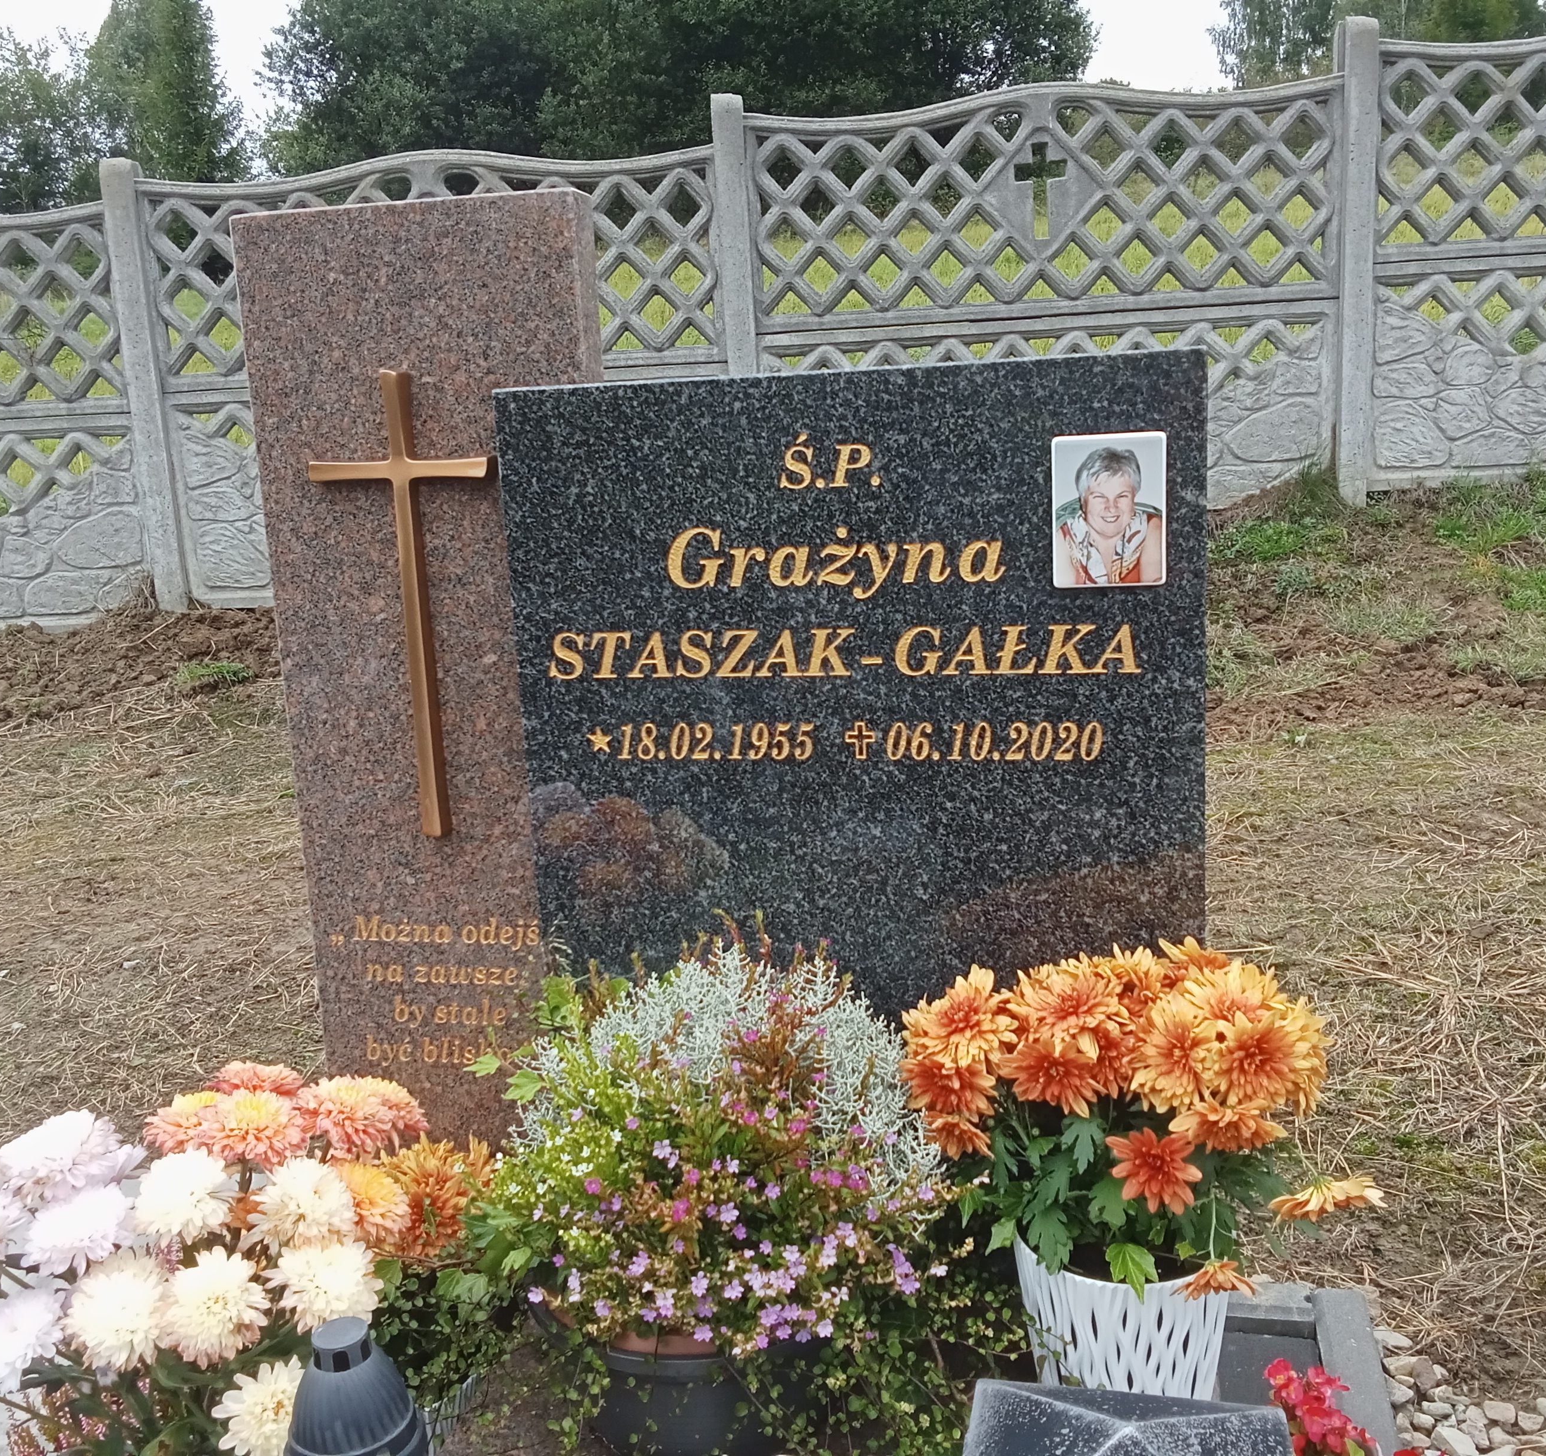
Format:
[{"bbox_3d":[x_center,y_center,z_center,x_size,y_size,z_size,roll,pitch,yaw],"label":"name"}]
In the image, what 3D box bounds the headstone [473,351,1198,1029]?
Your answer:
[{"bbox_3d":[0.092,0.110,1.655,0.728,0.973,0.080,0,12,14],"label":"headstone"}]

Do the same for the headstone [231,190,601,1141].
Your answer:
[{"bbox_3d":[-0.383,-0.003,1.841,0.417,1.209,0.068,0,12,14],"label":"headstone"}]

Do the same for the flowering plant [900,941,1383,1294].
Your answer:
[{"bbox_3d":[0.331,0.351,1.421,0.420,0.300,0.340,0,12,14],"label":"flowering plant"}]

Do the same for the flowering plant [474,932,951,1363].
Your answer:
[{"bbox_3d":[-0.054,0.341,1.372,0.415,0.310,0.370,0,12,14],"label":"flowering plant"}]

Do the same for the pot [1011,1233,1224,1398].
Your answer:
[{"bbox_3d":[0.341,0.573,1.470,0.210,0.195,0.205,0,12,14],"label":"pot"}]

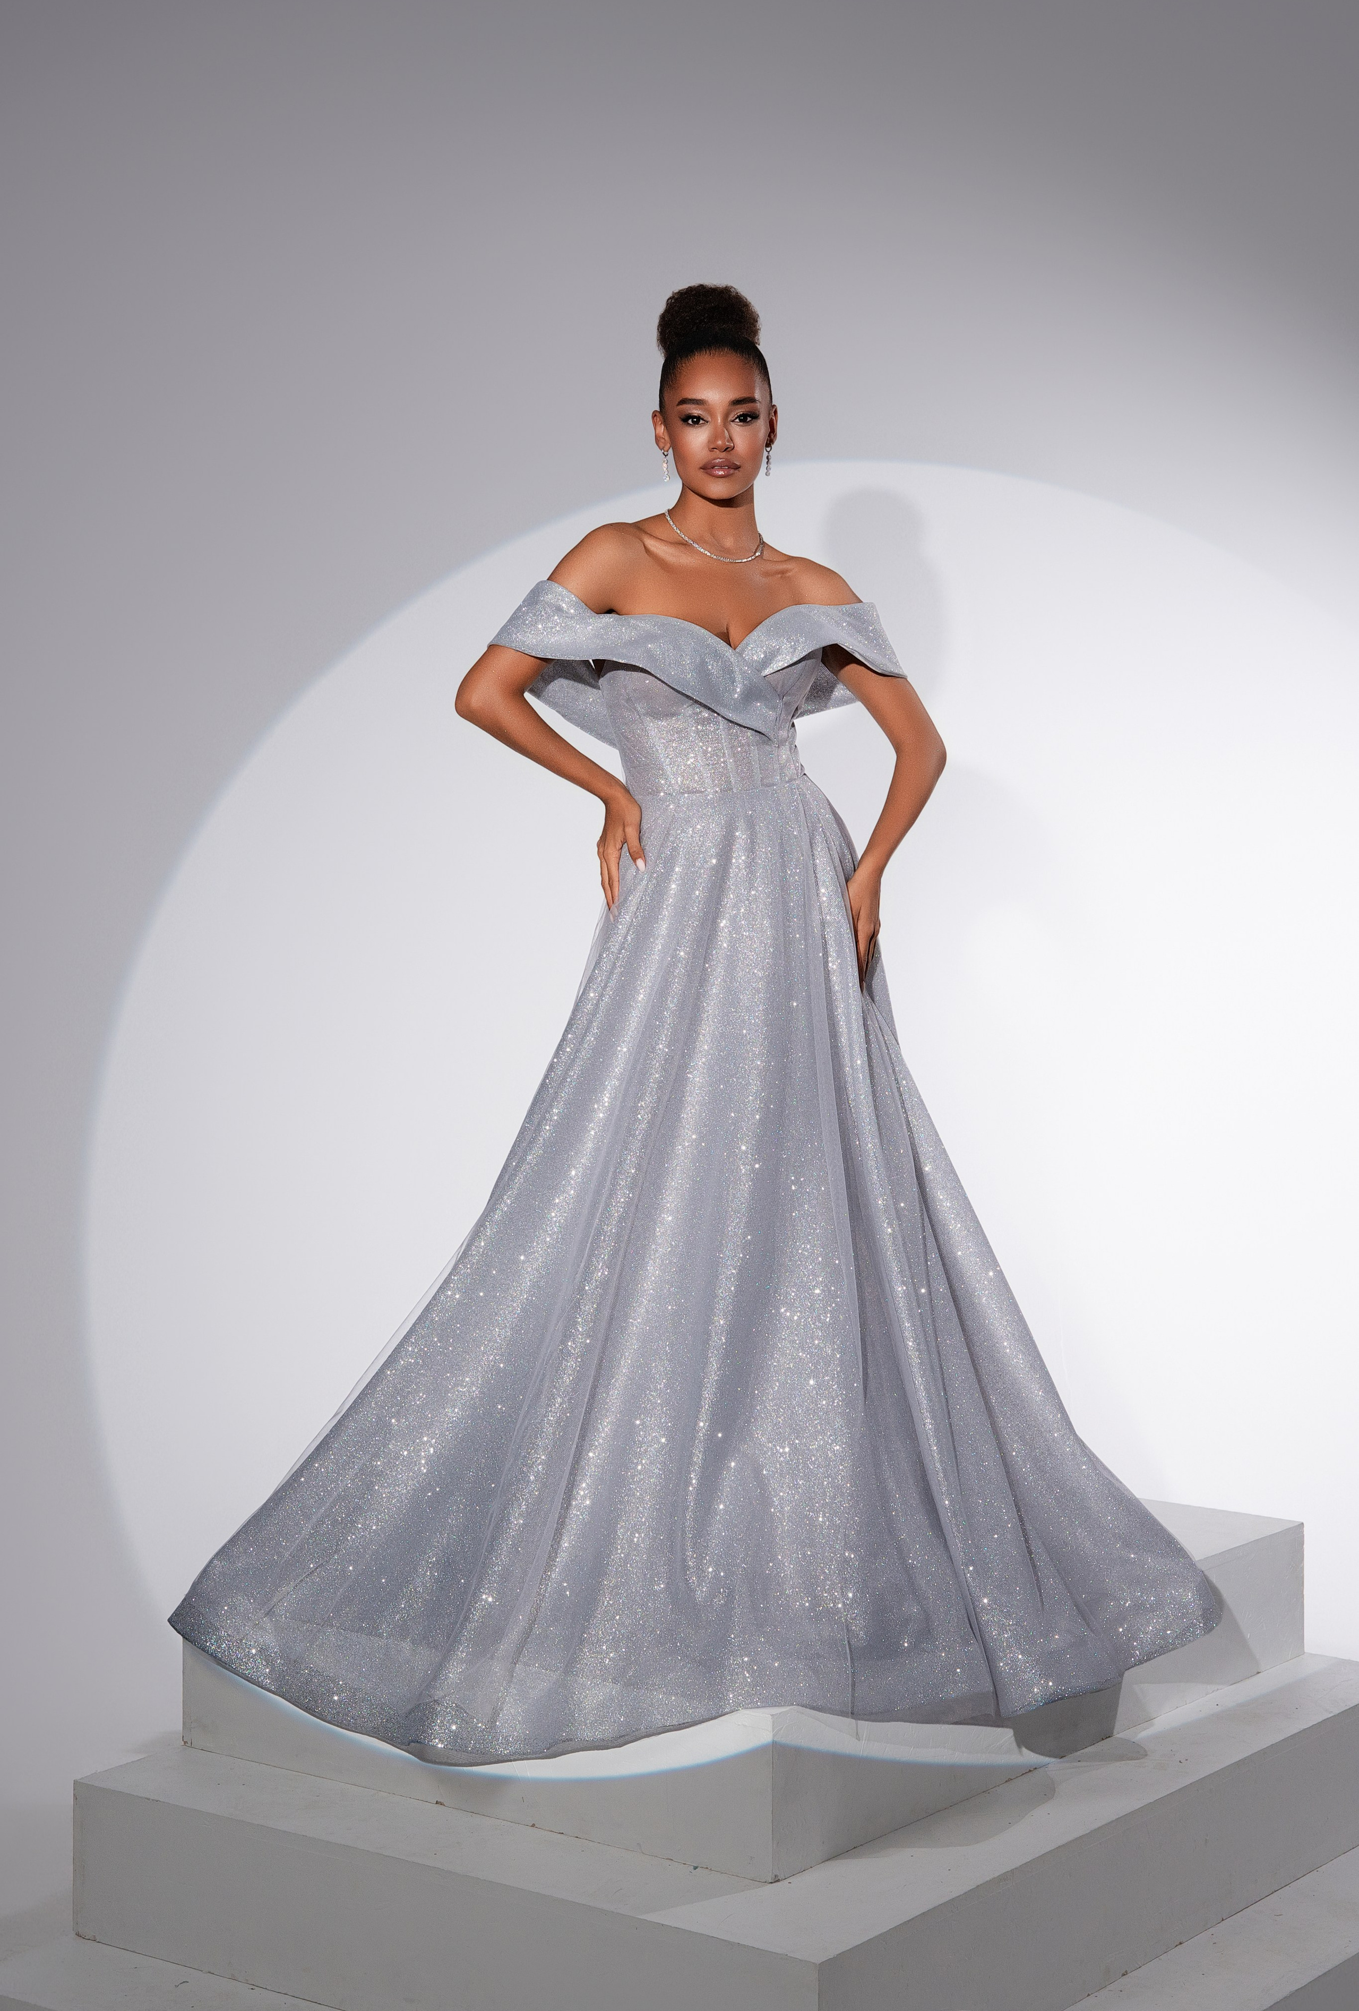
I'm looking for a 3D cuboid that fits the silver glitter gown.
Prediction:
[{"bbox_3d":[0.020,0.163,4.070,1.420,1.460,1.150,0,1,-14],"label":"silver glitter gown"}]

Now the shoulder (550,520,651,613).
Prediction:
[{"bbox_3d":[-0.103,-0.573,3.920,0.135,0.120,0.125,-1,1,-18],"label":"shoulder"}]

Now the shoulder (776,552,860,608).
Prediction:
[{"bbox_3d":[0.186,-0.567,4.000,0.120,0.085,0.115,-1,1,-18],"label":"shoulder"}]

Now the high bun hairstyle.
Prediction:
[{"bbox_3d":[0.047,-0.869,4.000,0.155,0.180,0.190,0,1,-8],"label":"high bun hairstyle"}]

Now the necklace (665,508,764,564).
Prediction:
[{"bbox_3d":[0.046,-0.622,3.970,0.130,0.080,0.120,0,1,0],"label":"necklace"}]

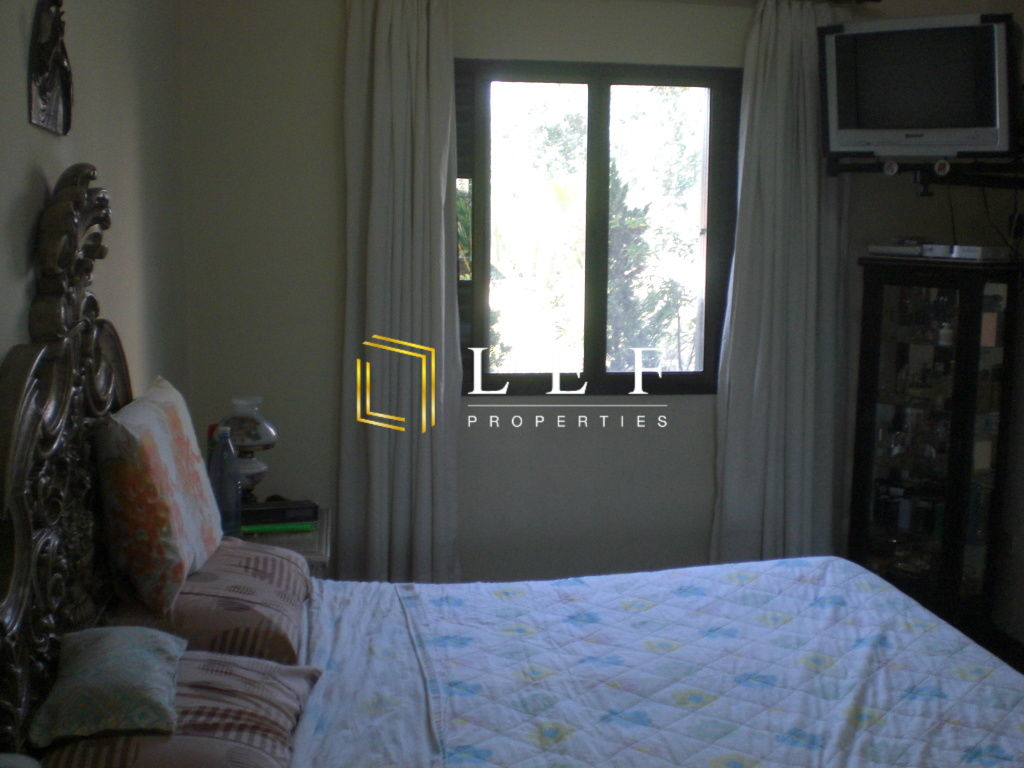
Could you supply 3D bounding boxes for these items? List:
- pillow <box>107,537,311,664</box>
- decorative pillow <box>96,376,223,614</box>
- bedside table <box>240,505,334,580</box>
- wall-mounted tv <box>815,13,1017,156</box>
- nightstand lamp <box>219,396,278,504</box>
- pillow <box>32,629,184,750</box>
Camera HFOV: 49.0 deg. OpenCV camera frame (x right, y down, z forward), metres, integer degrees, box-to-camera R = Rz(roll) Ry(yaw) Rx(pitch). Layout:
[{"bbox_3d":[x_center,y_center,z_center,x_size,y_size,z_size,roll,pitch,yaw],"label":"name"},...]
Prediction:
[{"bbox_3d":[-0.713,0.488,2.681,0.450,0.155,0.630,0,7,-8],"label":"pillow"},{"bbox_3d":[-0.805,0.250,2.641,0.150,0.440,0.460,-18,-5,1],"label":"decorative pillow"},{"bbox_3d":[-0.797,0.732,3.490,0.460,0.550,0.580,0,7,-8],"label":"bedside table"},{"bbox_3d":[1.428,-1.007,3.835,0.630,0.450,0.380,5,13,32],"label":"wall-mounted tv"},{"bbox_3d":[-0.832,0.222,3.548,0.185,0.360,0.185,0,7,-8],"label":"nightstand lamp"},{"bbox_3d":[-0.640,0.483,1.796,0.220,0.090,0.280,0,18,-14],"label":"pillow"}]

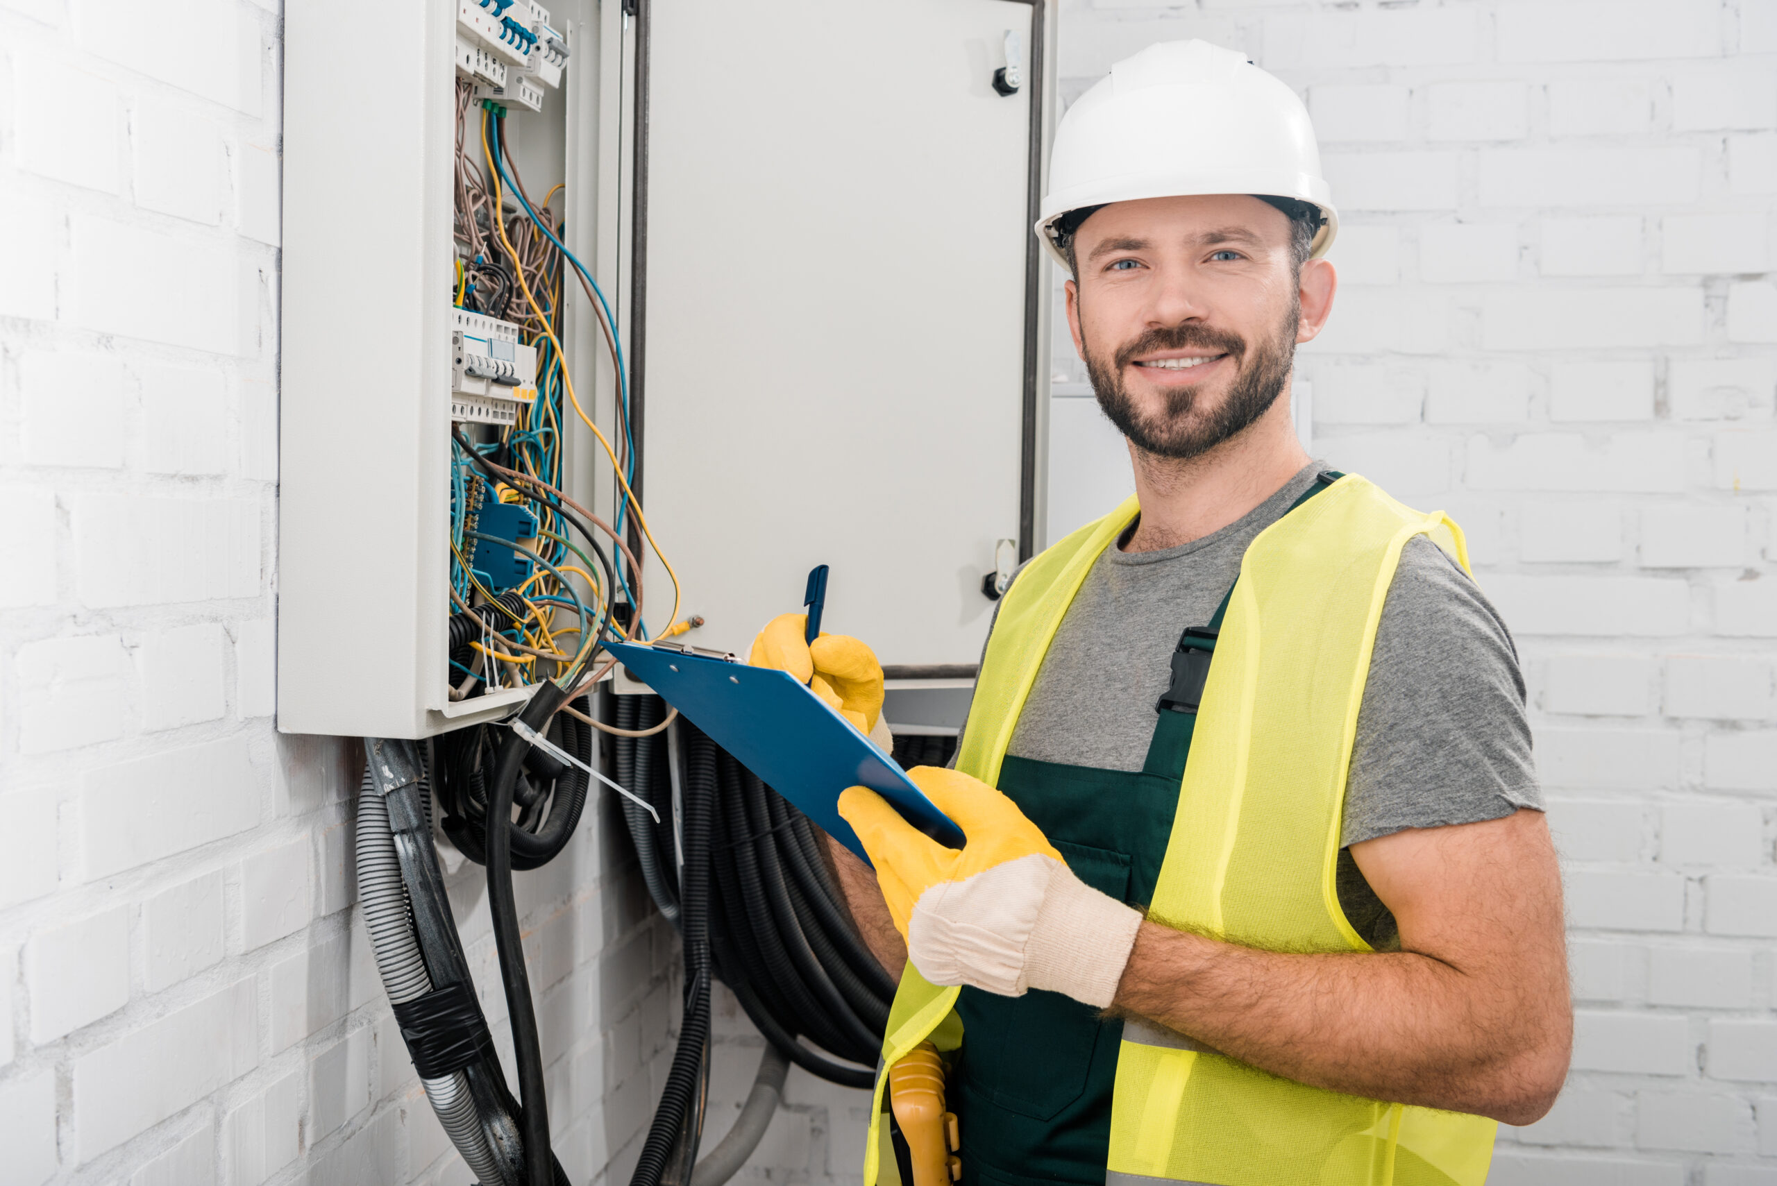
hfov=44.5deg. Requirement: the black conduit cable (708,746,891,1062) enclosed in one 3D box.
[{"bbox_3d":[-0.045,0.332,2.380,0.320,0.420,0.130,1,3,12],"label":"black conduit cable"}]

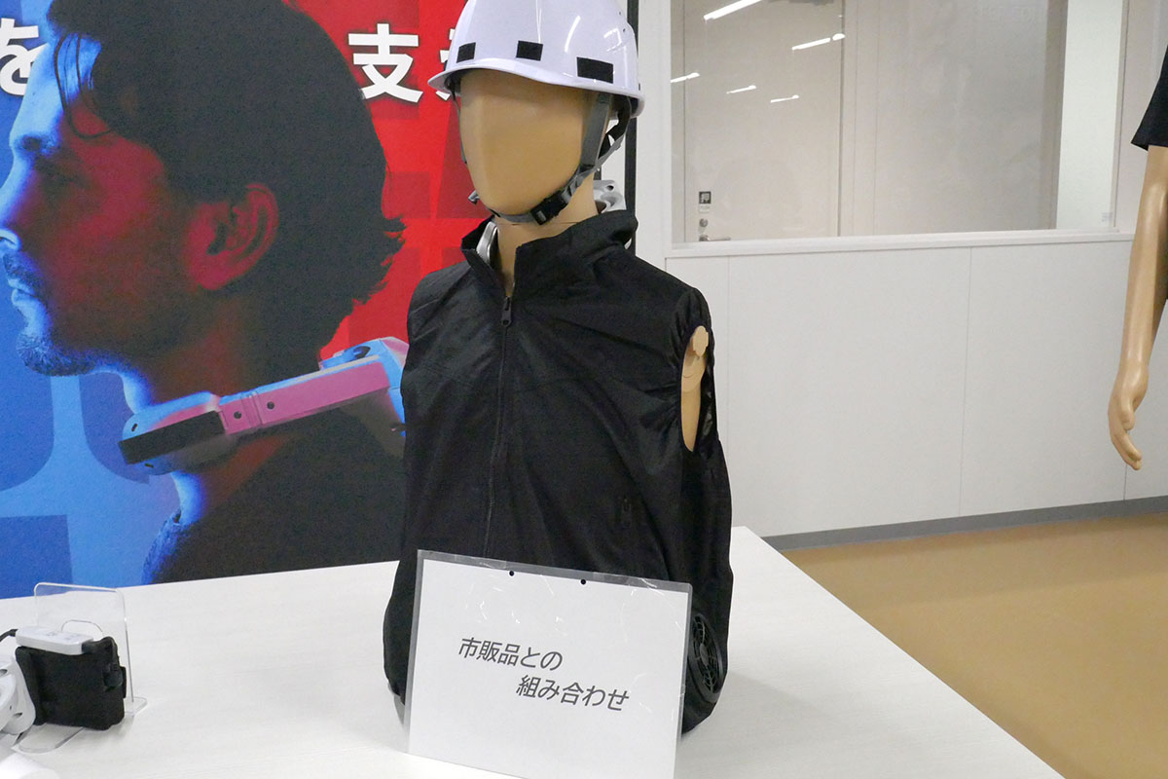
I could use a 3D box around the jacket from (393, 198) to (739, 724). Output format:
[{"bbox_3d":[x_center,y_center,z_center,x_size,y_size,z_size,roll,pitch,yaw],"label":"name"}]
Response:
[{"bbox_3d":[-0.042,0.081,1.264,0.430,0.562,0.275,3,11,26],"label":"jacket"}]

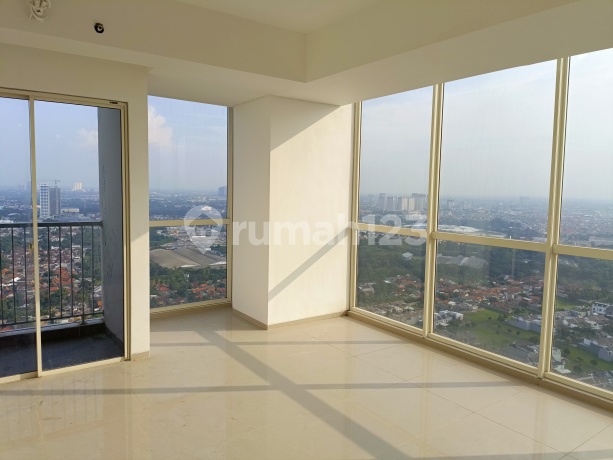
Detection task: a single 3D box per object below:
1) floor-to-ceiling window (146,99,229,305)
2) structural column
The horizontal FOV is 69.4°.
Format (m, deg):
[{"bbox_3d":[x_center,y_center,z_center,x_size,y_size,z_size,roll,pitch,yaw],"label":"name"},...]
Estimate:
[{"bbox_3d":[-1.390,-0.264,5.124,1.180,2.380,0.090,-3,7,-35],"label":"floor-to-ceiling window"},{"bbox_3d":[-0.220,-0.204,5.223,1.040,2.419,0.910,-3,7,-35],"label":"structural column"}]

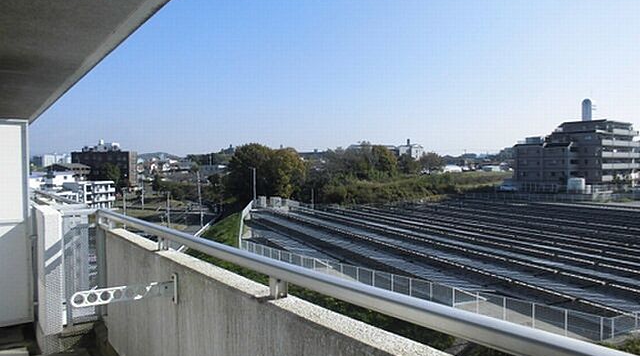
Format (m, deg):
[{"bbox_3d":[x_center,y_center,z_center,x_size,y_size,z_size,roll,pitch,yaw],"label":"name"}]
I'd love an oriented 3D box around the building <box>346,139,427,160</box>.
[{"bbox_3d":[34.065,-13.938,250.000,38.000,12.500,13.000,0,2,21],"label":"building"}]

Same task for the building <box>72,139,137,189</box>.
[{"bbox_3d":[-91.561,-5.757,205.000,23.800,19.800,10.500,-1,2,-2],"label":"building"}]

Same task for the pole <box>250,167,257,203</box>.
[{"bbox_3d":[-15.494,1.747,112.000,1.400,8.800,0.400,-1,2,0],"label":"pole"}]

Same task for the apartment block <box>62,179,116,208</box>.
[{"bbox_3d":[-77.175,5.965,162.000,10.000,9.300,11.500,0,2,28],"label":"apartment block"}]

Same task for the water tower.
[{"bbox_3d":[67.284,-16.941,121.000,2.400,5.900,2.400,0,2,27],"label":"water tower"}]

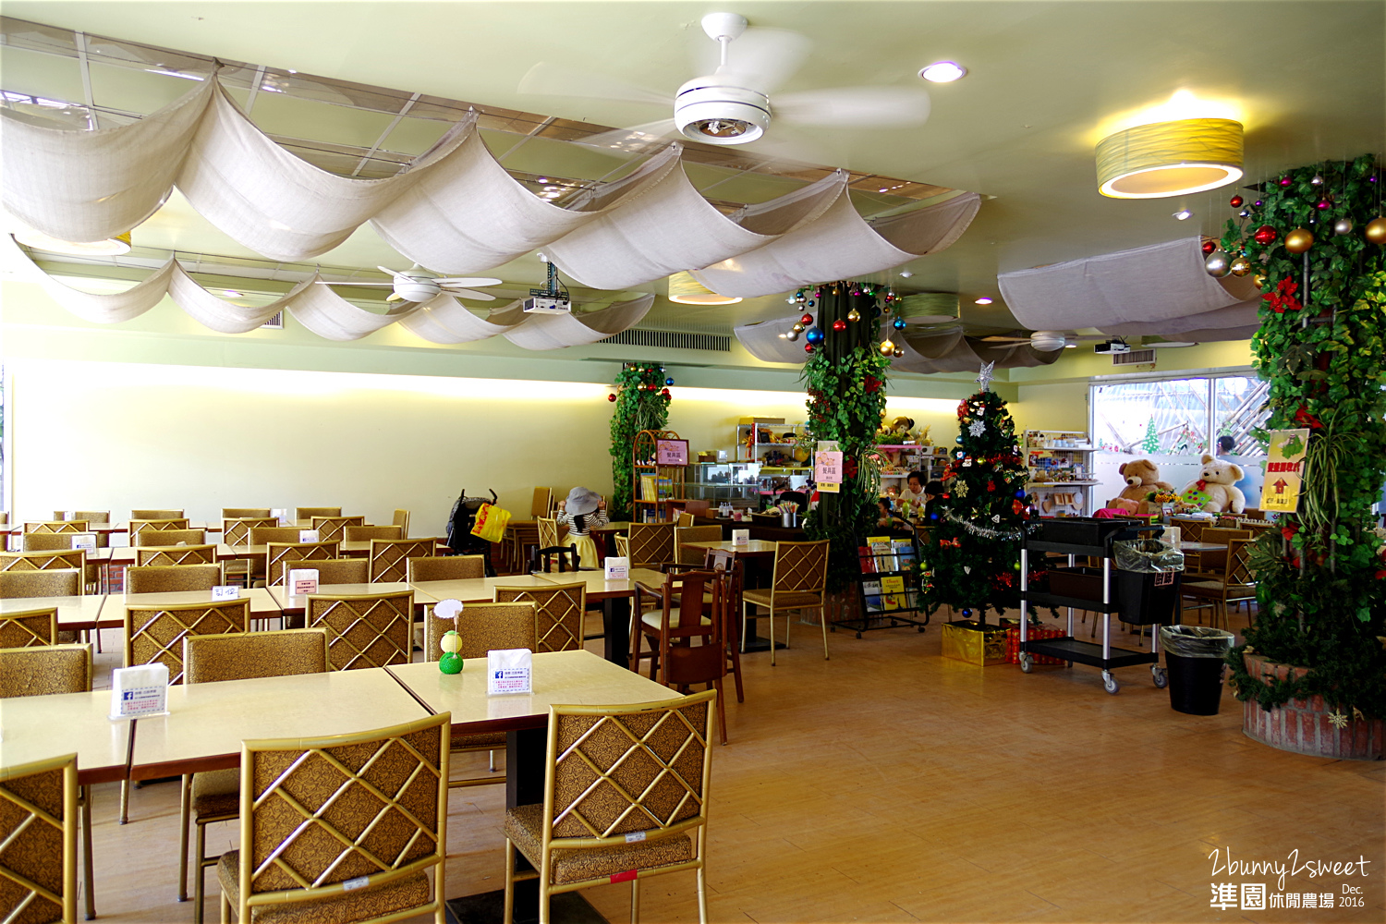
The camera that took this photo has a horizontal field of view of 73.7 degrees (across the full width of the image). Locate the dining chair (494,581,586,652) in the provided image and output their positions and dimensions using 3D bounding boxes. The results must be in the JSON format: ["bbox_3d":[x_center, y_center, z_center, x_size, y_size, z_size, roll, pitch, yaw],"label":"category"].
[{"bbox_3d":[-0.839,1.014,4.621,0.460,0.869,0.510,0,1,-27],"label":"dining chair"}]

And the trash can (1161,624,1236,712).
[{"bbox_3d":[2.989,1.213,5.480,0.390,0.460,0.390,1,0,0],"label":"trash can"}]

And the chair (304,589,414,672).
[{"bbox_3d":[-1.470,0.963,4.035,0.460,0.843,0.500,1,1,-24],"label":"chair"}]

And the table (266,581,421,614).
[{"bbox_3d":[-1.757,1.056,4.742,0.730,0.758,0.780,0,1,-28],"label":"table"}]

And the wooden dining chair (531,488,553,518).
[{"bbox_3d":[-2.026,0.734,11.133,0.530,0.860,0.460,0,0,-32],"label":"wooden dining chair"}]

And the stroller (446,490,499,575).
[{"bbox_3d":[-2.480,0.823,10.400,0.500,1.080,0.750,0,0,-40],"label":"stroller"}]

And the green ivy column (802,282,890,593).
[{"bbox_3d":[1.364,-0.128,8.136,0.740,2.790,0.740,1,1,0],"label":"green ivy column"}]

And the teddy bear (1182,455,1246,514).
[{"bbox_3d":[6.701,0.311,11.900,0.620,0.820,0.670,0,1,-28],"label":"teddy bear"}]

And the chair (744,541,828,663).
[{"bbox_3d":[0.683,1.012,6.887,0.460,0.869,0.510,0,1,-27],"label":"chair"}]

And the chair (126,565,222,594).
[{"bbox_3d":[-2.639,0.989,4.682,0.460,0.869,0.510,0,1,-28],"label":"chair"}]

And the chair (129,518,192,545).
[{"bbox_3d":[-4.725,0.922,8.194,0.460,0.860,0.530,0,0,-28],"label":"chair"}]

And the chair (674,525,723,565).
[{"bbox_3d":[0.143,0.996,7.802,0.460,0.869,0.510,1,1,-24],"label":"chair"}]

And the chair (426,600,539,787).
[{"bbox_3d":[-0.817,0.999,3.543,0.460,0.855,0.510,1,1,-20],"label":"chair"}]

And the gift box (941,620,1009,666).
[{"bbox_3d":[2.026,1.293,6.630,0.290,0.235,0.420,1,1,-27],"label":"gift box"}]

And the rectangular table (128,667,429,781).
[{"bbox_3d":[-1.106,1.038,2.479,0.670,0.758,0.745,0,0,-30],"label":"rectangular table"}]

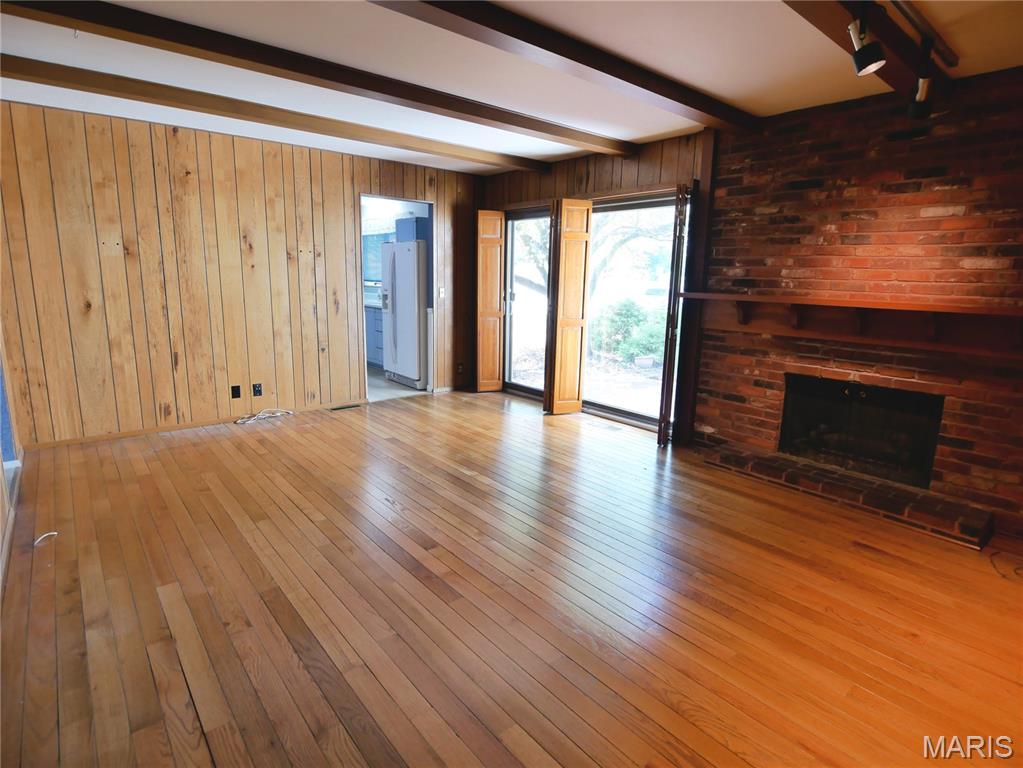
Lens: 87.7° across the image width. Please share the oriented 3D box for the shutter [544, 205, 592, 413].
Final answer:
[{"bbox_3d":[0.545,-0.722,5.142,0.320,2.010,0.130,-5,13,-29],"label":"shutter"}]

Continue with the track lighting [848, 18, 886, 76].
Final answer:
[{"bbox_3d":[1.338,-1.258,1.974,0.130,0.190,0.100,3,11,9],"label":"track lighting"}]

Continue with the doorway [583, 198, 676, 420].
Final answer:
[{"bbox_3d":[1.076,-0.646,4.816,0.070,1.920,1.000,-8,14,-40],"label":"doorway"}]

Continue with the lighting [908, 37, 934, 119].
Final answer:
[{"bbox_3d":[1.865,-1.387,2.420,0.100,0.310,0.095,-3,12,-22],"label":"lighting"}]

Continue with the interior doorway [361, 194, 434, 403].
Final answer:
[{"bbox_3d":[-1.193,-0.881,5.677,0.820,2.070,0.130,-8,14,-40],"label":"interior doorway"}]

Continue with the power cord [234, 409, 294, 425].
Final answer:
[{"bbox_3d":[-2.256,0.288,4.877,0.530,0.050,0.160,-8,14,-40],"label":"power cord"}]

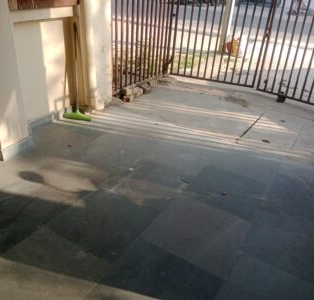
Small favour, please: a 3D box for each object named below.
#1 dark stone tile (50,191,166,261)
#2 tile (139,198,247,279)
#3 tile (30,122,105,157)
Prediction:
[{"bbox_3d":[-0.370,0.515,2.196,0.602,0.020,0.595,20,32,25],"label":"dark stone tile"},{"bbox_3d":[0.303,0.584,2.173,0.608,0.020,0.616,20,32,25],"label":"tile"},{"bbox_3d":[-1.073,-0.104,3.217,0.631,0.020,0.623,20,32,25],"label":"tile"}]

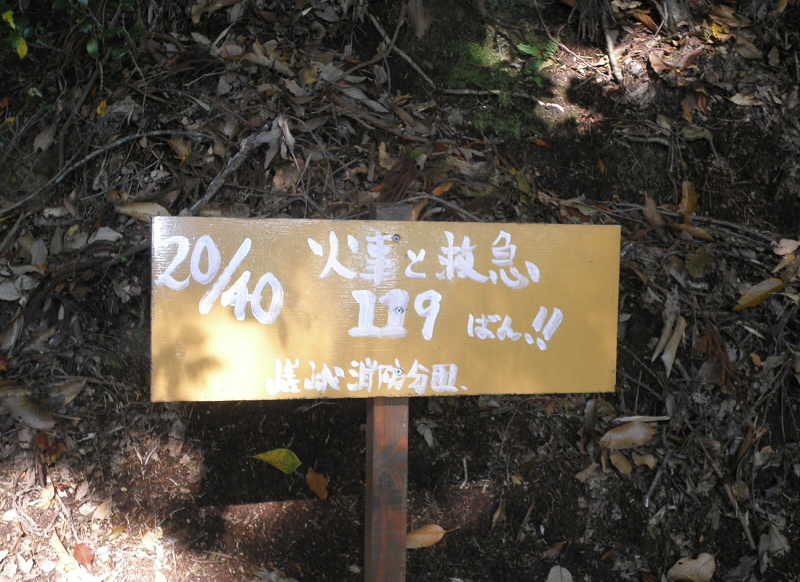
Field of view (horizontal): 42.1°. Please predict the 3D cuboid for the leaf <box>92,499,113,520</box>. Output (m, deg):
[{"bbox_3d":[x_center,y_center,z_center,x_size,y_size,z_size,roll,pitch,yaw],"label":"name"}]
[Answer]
[{"bbox_3d":[-0.415,0.302,1.448,0.019,0.035,0.010,38,-21,17],"label":"leaf"}]

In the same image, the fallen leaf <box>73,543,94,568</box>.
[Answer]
[{"bbox_3d":[-0.421,0.355,1.395,0.025,0.038,0.007,-17,-35,-12],"label":"fallen leaf"}]

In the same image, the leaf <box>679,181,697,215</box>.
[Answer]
[{"bbox_3d":[0.518,-0.170,1.868,0.028,0.077,0.018,11,-32,-2],"label":"leaf"}]

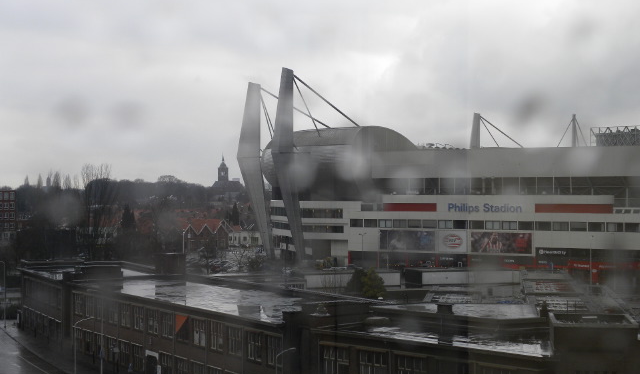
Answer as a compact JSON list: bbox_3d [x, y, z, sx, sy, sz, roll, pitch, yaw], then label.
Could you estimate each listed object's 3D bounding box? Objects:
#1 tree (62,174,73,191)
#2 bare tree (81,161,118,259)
[{"bbox_3d":[-97.217,8.816,470.137,4.200,28.000,4.200,0,-1,0],"label":"tree"},{"bbox_3d":[-60.770,7.552,335.138,9.800,28.100,9.800,0,-1,0],"label":"bare tree"}]

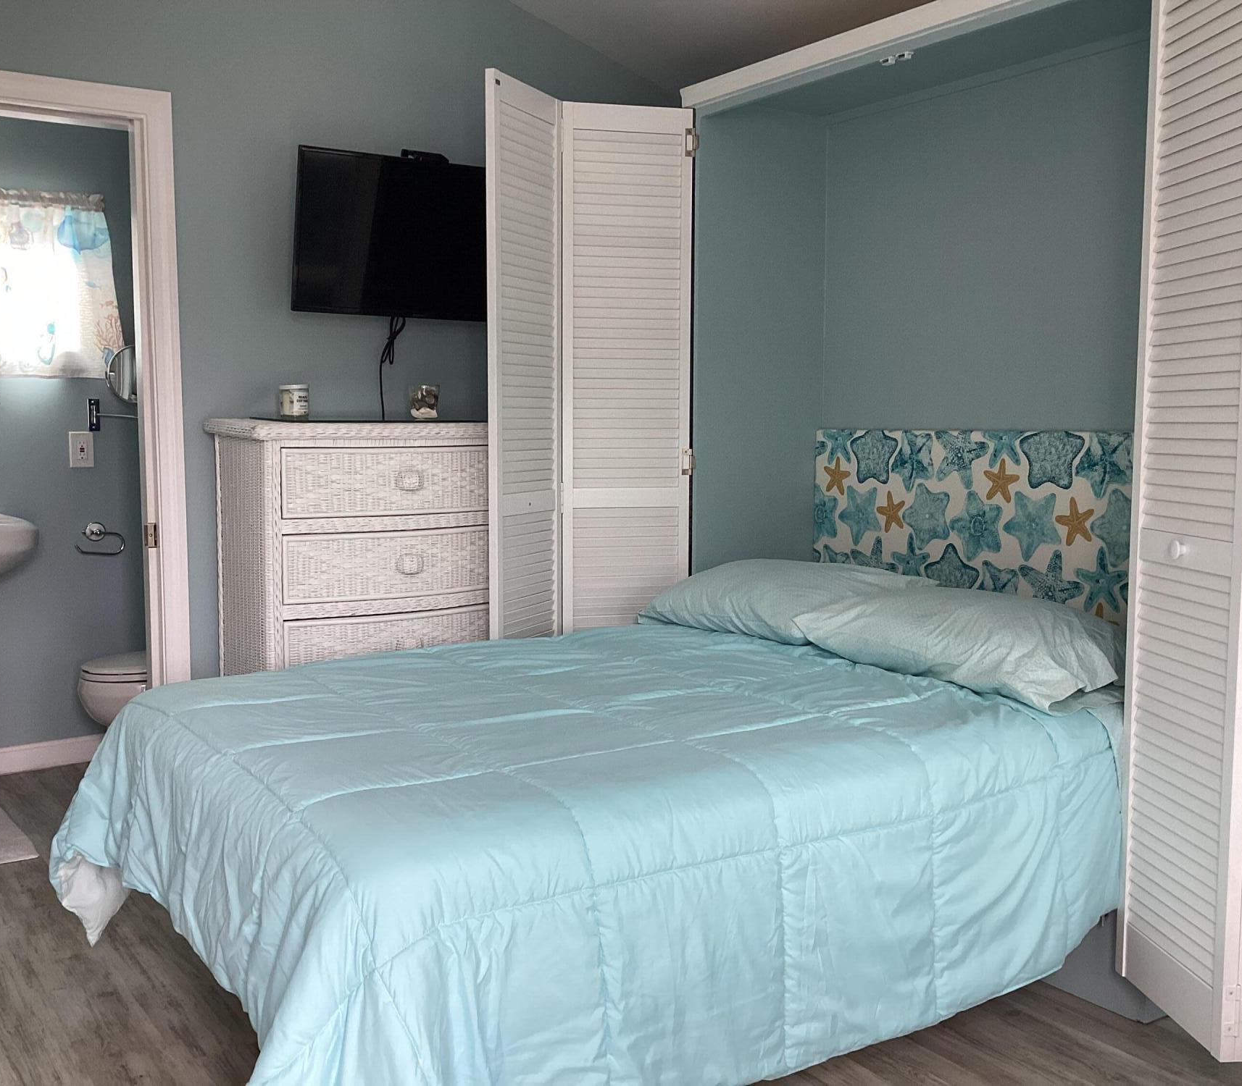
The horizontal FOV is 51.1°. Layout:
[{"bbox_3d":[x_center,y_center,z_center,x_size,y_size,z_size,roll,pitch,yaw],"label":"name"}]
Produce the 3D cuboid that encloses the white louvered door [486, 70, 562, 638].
[{"bbox_3d":[-0.269,-0.261,3.635,0.028,1.990,0.372,2,6,23],"label":"white louvered door"}]

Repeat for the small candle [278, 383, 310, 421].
[{"bbox_3d":[-0.869,-0.369,3.436,0.077,0.097,0.077,-4,6,-34],"label":"small candle"}]

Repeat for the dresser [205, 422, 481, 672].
[{"bbox_3d":[-0.685,0.288,3.615,0.800,1.243,0.480,-4,6,-34],"label":"dresser"}]

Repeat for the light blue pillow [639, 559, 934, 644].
[{"bbox_3d":[0.487,0.145,3.640,0.520,0.200,0.740,-4,6,-34],"label":"light blue pillow"}]

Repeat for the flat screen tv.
[{"bbox_3d":[-0.560,-0.847,3.628,0.730,0.430,0.070,-2,17,-31],"label":"flat screen tv"}]

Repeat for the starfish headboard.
[{"bbox_3d":[0.995,-0.014,3.493,0.050,0.575,1.400,-4,6,-34],"label":"starfish headboard"}]

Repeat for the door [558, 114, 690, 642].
[{"bbox_3d":[0.019,-0.283,3.875,0.372,1.990,0.028,-1,5,-10],"label":"door"}]

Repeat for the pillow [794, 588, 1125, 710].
[{"bbox_3d":[0.865,0.202,3.083,0.520,0.200,0.780,-4,7,-39],"label":"pillow"}]

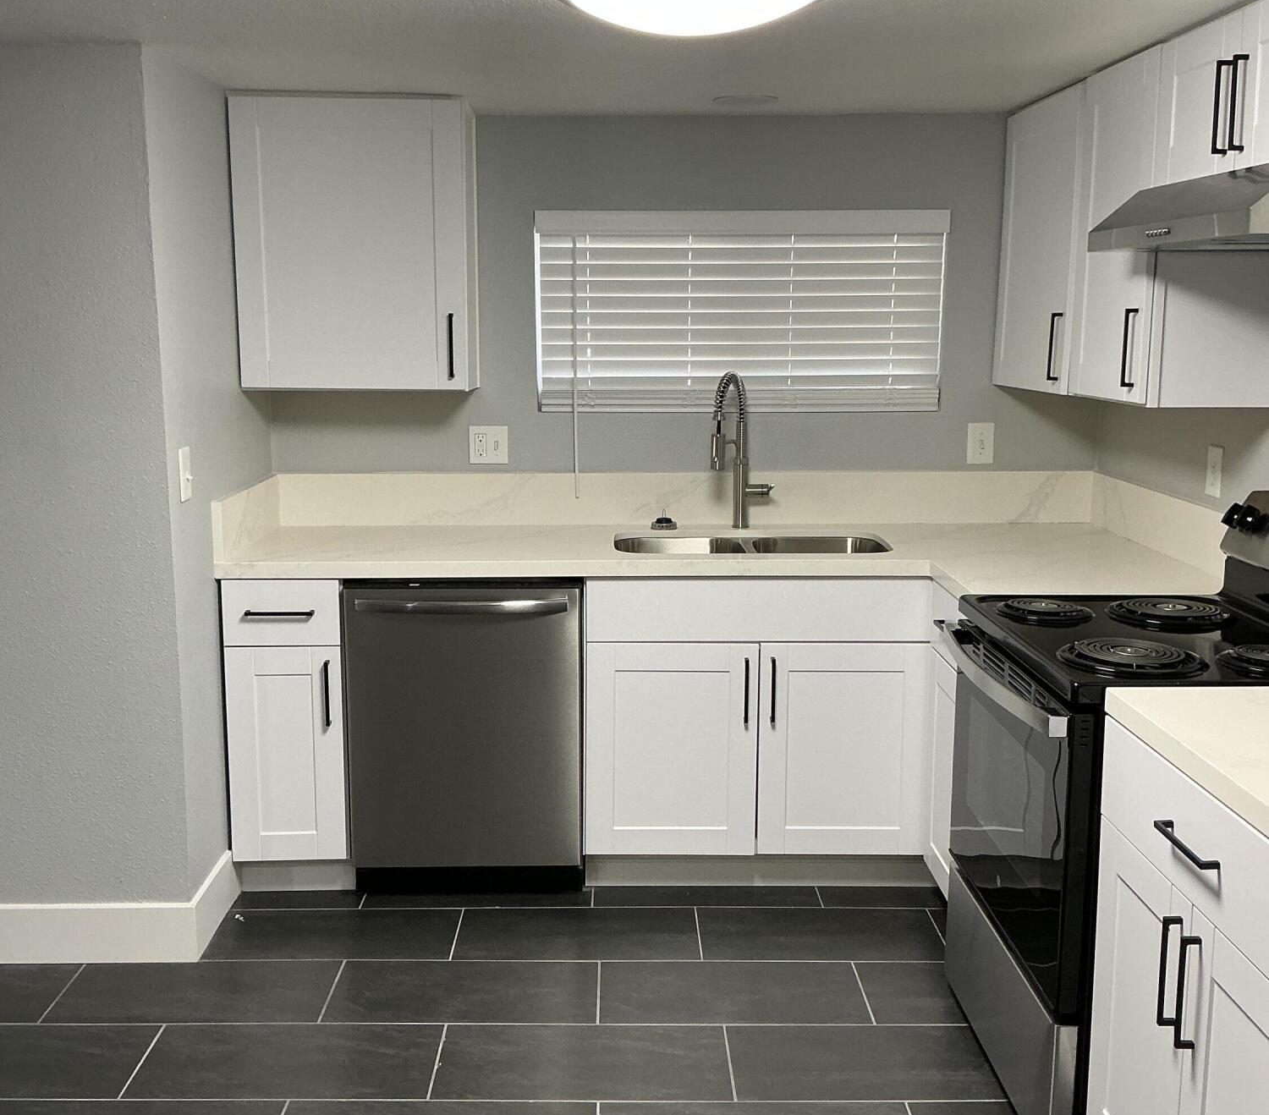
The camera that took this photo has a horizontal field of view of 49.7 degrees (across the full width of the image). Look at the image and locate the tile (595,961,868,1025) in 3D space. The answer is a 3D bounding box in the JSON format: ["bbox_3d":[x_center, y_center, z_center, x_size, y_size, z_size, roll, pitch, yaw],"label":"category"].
[{"bbox_3d":[0.225,1.010,3.155,0.608,0.010,0.299,0,10,-1],"label":"tile"}]

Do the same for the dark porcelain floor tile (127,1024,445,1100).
[{"bbox_3d":[-0.719,1.058,2.846,0.608,0.010,0.299,0,10,-1],"label":"dark porcelain floor tile"}]

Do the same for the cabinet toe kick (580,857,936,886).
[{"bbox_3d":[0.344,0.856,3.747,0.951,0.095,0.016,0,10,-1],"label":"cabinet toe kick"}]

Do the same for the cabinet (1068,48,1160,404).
[{"bbox_3d":[1.245,-0.731,3.096,0.325,0.744,0.494,0,10,-1],"label":"cabinet"}]

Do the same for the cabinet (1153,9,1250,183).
[{"bbox_3d":[1.243,-0.873,2.622,0.320,0.296,0.380,0,10,-1],"label":"cabinet"}]

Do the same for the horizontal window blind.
[{"bbox_3d":[0.321,-0.715,3.991,1.185,0.574,0.090,0,10,-1],"label":"horizontal window blind"}]

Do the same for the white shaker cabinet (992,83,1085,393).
[{"bbox_3d":[1.229,-0.826,3.658,0.325,0.755,0.670,0,10,-1],"label":"white shaker cabinet"}]

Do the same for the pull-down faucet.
[{"bbox_3d":[0.318,-0.298,3.908,0.120,0.458,0.225,3,10,19],"label":"pull-down faucet"}]

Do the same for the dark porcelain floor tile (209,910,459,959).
[{"bbox_3d":[-0.755,0.953,3.431,0.608,0.010,0.299,0,10,-1],"label":"dark porcelain floor tile"}]

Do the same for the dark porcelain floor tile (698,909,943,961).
[{"bbox_3d":[0.471,0.959,3.469,0.609,0.010,0.295,0,10,-1],"label":"dark porcelain floor tile"}]

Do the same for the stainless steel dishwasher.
[{"bbox_3d":[-0.448,0.445,3.864,0.602,0.860,0.610,0,10,-1],"label":"stainless steel dishwasher"}]

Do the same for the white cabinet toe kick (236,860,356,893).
[{"bbox_3d":[-0.910,0.852,3.703,0.310,0.100,0.020,0,10,-1],"label":"white cabinet toe kick"}]

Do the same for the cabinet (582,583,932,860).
[{"bbox_3d":[0.318,0.384,3.854,0.900,0.767,0.620,0,10,-1],"label":"cabinet"}]

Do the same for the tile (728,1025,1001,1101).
[{"bbox_3d":[0.503,1.051,2.850,0.605,0.010,0.298,0,10,-1],"label":"tile"}]

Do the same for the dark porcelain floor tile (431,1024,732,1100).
[{"bbox_3d":[-0.105,1.051,2.847,0.605,0.010,0.298,0,10,-1],"label":"dark porcelain floor tile"}]

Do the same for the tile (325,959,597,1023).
[{"bbox_3d":[-0.390,1.009,3.165,0.609,0.010,0.295,0,10,-1],"label":"tile"}]

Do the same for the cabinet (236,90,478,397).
[{"bbox_3d":[-0.756,-0.854,3.772,0.607,0.760,0.320,0,10,-1],"label":"cabinet"}]

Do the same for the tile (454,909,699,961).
[{"bbox_3d":[-0.141,0.956,3.441,0.608,0.010,0.299,0,10,-1],"label":"tile"}]

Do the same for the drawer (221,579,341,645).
[{"bbox_3d":[-0.906,0.105,3.720,0.298,0.170,0.500,0,10,-1],"label":"drawer"}]

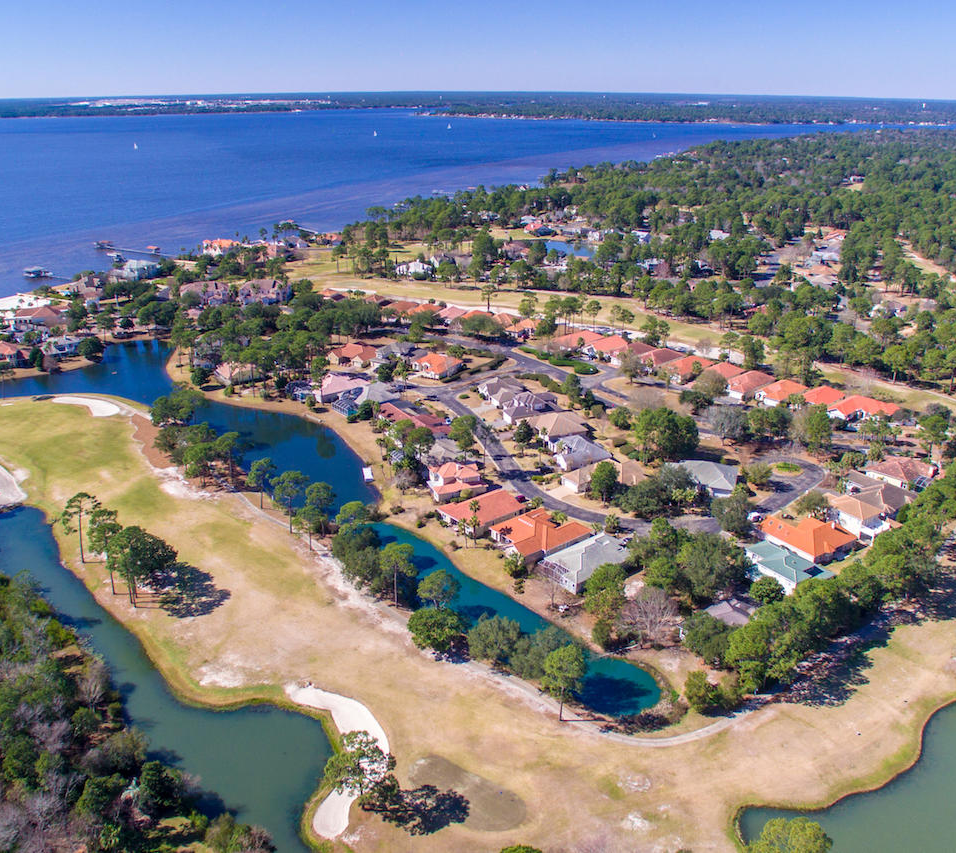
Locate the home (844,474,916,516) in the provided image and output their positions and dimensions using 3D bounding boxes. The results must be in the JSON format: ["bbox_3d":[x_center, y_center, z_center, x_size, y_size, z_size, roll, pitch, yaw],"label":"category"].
[{"bbox_3d":[117.480,18.690,211.430,13.800,6.600,19.500,-16,30,-30],"label":"home"}]

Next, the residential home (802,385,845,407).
[{"bbox_3d":[126.460,-10.300,263.760,19.800,5.800,10.800,-20,32,-35],"label":"residential home"}]

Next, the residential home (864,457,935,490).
[{"bbox_3d":[128.570,13.730,217.840,14.910,5.450,15.120,-22,33,-38],"label":"residential home"}]

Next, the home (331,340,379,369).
[{"bbox_3d":[-52.020,-32.340,308.740,15.280,6.500,19.650,10,27,19],"label":"home"}]

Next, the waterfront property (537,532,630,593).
[{"bbox_3d":[27.430,32.420,174.880,21.600,5.900,12.100,-16,30,-30],"label":"waterfront property"}]

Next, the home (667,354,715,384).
[{"bbox_3d":[86.700,-25.560,295.470,23.000,5.800,11.700,-20,32,-35],"label":"home"}]

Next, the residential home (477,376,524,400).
[{"bbox_3d":[9.570,-15.140,278.030,14.610,6.380,16.250,-15,29,-29],"label":"residential home"}]

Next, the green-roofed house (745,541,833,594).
[{"bbox_3d":[75.700,33.820,175.340,10.180,5.350,17.280,-17,30,-32],"label":"green-roofed house"}]

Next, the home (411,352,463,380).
[{"bbox_3d":[-17.050,-26.370,296.570,16.600,6.300,15.800,19,31,34],"label":"home"}]

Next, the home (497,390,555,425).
[{"bbox_3d":[19.900,-8.720,267.910,21.500,8.000,14.500,-10,27,-20],"label":"home"}]

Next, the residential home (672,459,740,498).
[{"bbox_3d":[68.500,14.560,215.850,19.540,5.660,15.940,7,26,15],"label":"residential home"}]

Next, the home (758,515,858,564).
[{"bbox_3d":[88.290,28.010,191.530,18.000,6.600,17.500,-17,30,-31],"label":"home"}]

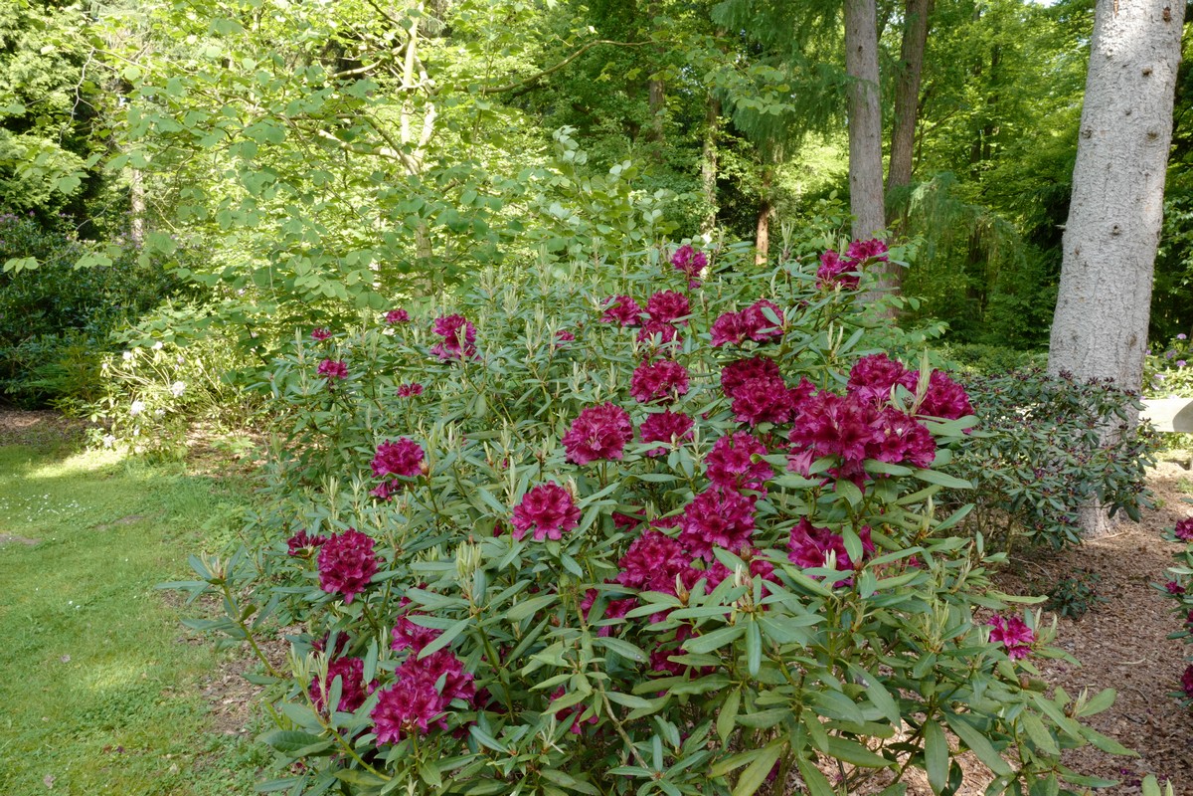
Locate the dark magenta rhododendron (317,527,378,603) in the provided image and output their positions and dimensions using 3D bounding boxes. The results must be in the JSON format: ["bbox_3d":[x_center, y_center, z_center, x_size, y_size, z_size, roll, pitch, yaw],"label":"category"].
[{"bbox_3d":[-0.545,0.366,2.030,0.135,0.162,0.135,-2,6,-15],"label":"dark magenta rhododendron"}]

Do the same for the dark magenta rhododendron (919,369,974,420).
[{"bbox_3d":[0.786,-0.006,2.100,0.140,0.115,0.140,3,10,20],"label":"dark magenta rhododendron"}]

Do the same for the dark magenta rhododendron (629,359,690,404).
[{"bbox_3d":[0.157,-0.041,2.300,0.152,0.110,0.145,1,9,4],"label":"dark magenta rhododendron"}]

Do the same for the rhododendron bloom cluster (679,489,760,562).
[{"bbox_3d":[0.234,0.243,1.780,0.153,0.138,0.145,1,6,8],"label":"rhododendron bloom cluster"}]

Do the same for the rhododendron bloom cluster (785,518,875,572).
[{"bbox_3d":[0.454,0.286,1.800,0.158,0.115,0.145,2,9,15],"label":"rhododendron bloom cluster"}]

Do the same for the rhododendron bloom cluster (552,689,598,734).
[{"bbox_3d":[-0.042,0.640,1.900,0.100,0.095,0.110,0,9,-1],"label":"rhododendron bloom cluster"}]

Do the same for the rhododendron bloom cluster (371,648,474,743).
[{"bbox_3d":[-0.329,0.560,1.750,0.195,0.160,0.165,-2,9,-11],"label":"rhododendron bloom cluster"}]

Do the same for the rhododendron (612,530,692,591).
[{"bbox_3d":[0.112,0.319,1.820,0.152,0.120,0.145,1,9,4],"label":"rhododendron"}]

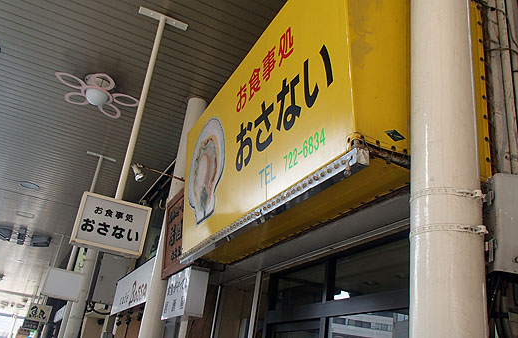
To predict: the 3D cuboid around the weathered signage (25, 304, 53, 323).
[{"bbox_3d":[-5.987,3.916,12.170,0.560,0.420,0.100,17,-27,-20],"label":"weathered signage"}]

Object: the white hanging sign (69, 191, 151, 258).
[{"bbox_3d":[-1.240,0.489,3.765,0.570,0.440,0.110,17,-27,-20],"label":"white hanging sign"}]

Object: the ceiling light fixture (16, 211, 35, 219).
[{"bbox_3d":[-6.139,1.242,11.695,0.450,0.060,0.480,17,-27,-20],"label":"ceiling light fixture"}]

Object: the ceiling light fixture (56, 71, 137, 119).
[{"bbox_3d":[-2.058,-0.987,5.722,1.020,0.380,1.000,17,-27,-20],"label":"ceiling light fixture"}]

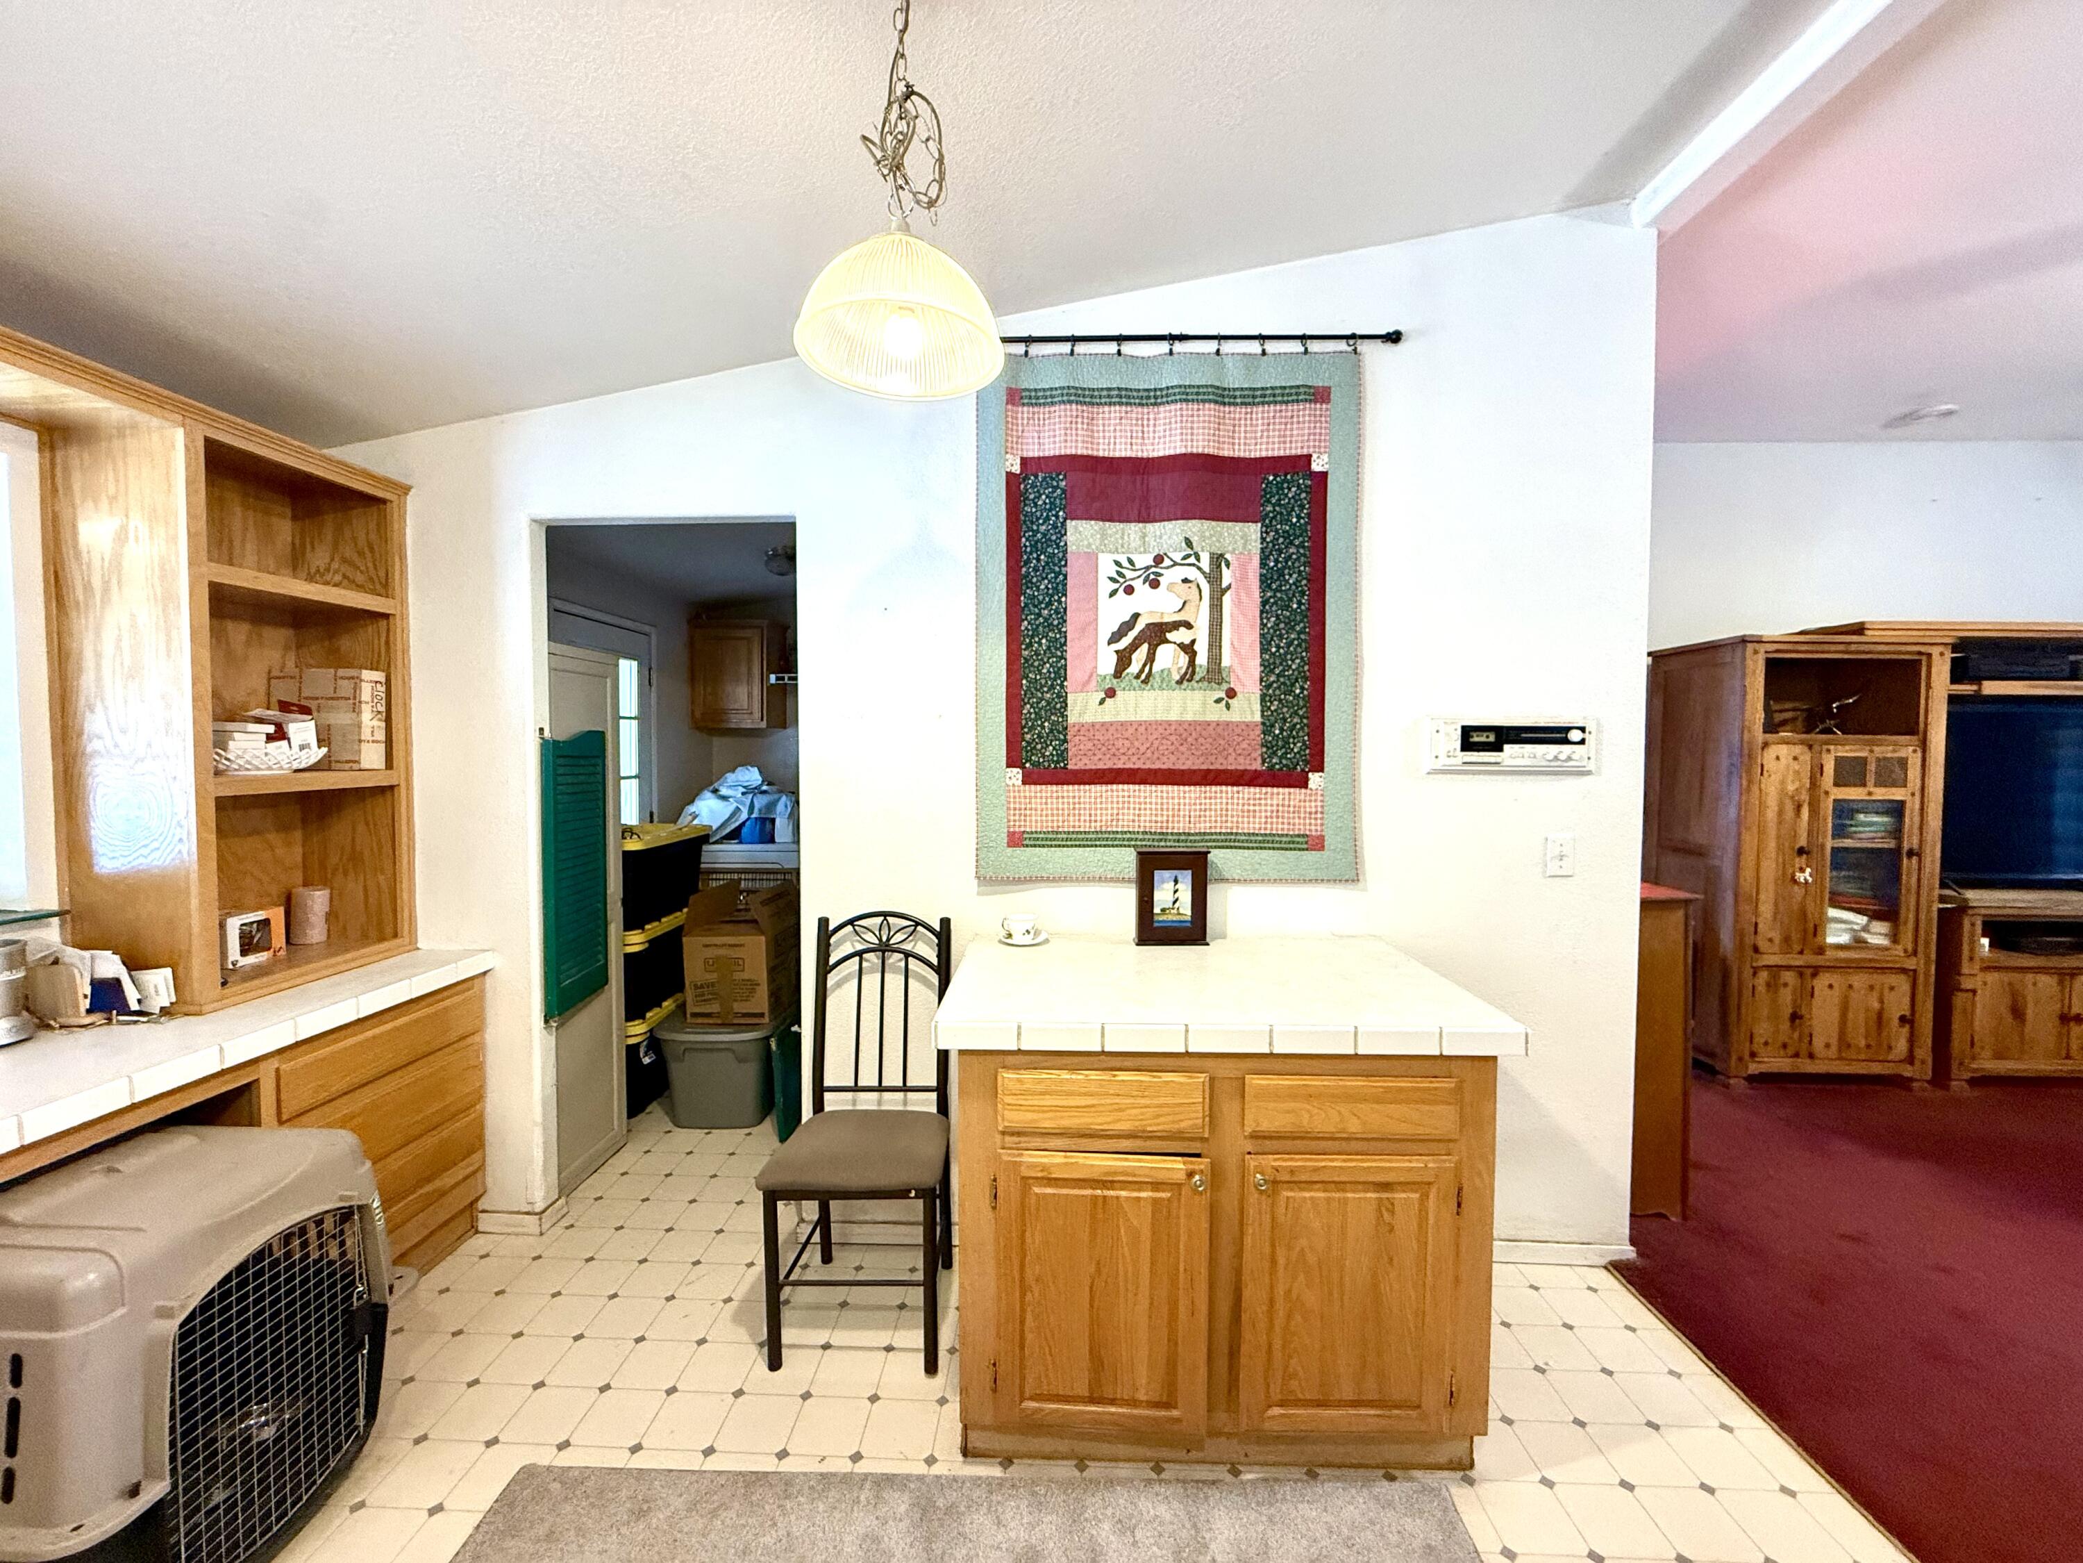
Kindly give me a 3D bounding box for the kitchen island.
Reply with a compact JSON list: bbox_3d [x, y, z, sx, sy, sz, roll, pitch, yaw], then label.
[{"bbox_3d":[0.364,0.899,1.974,1.097,0.921,0.790,0,2,2],"label":"kitchen island"}]

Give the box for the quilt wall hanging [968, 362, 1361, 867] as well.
[{"bbox_3d":[0.341,-0.437,2.277,1.035,1.429,0.040,0,2,2],"label":"quilt wall hanging"}]

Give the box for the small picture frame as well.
[{"bbox_3d":[0.345,0.305,2.238,0.192,0.244,0.075,0,2,2],"label":"small picture frame"}]

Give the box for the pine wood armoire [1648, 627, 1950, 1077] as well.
[{"bbox_3d":[3.349,0.336,3.828,0.825,1.900,0.600,0,2,2],"label":"pine wood armoire"}]

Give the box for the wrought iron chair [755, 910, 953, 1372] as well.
[{"bbox_3d":[-0.436,0.859,2.132,0.422,0.980,0.480,0,2,2],"label":"wrought iron chair"}]

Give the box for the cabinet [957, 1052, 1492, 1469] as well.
[{"bbox_3d":[0.360,0.927,1.953,1.014,0.867,0.710,0,2,2],"label":"cabinet"}]

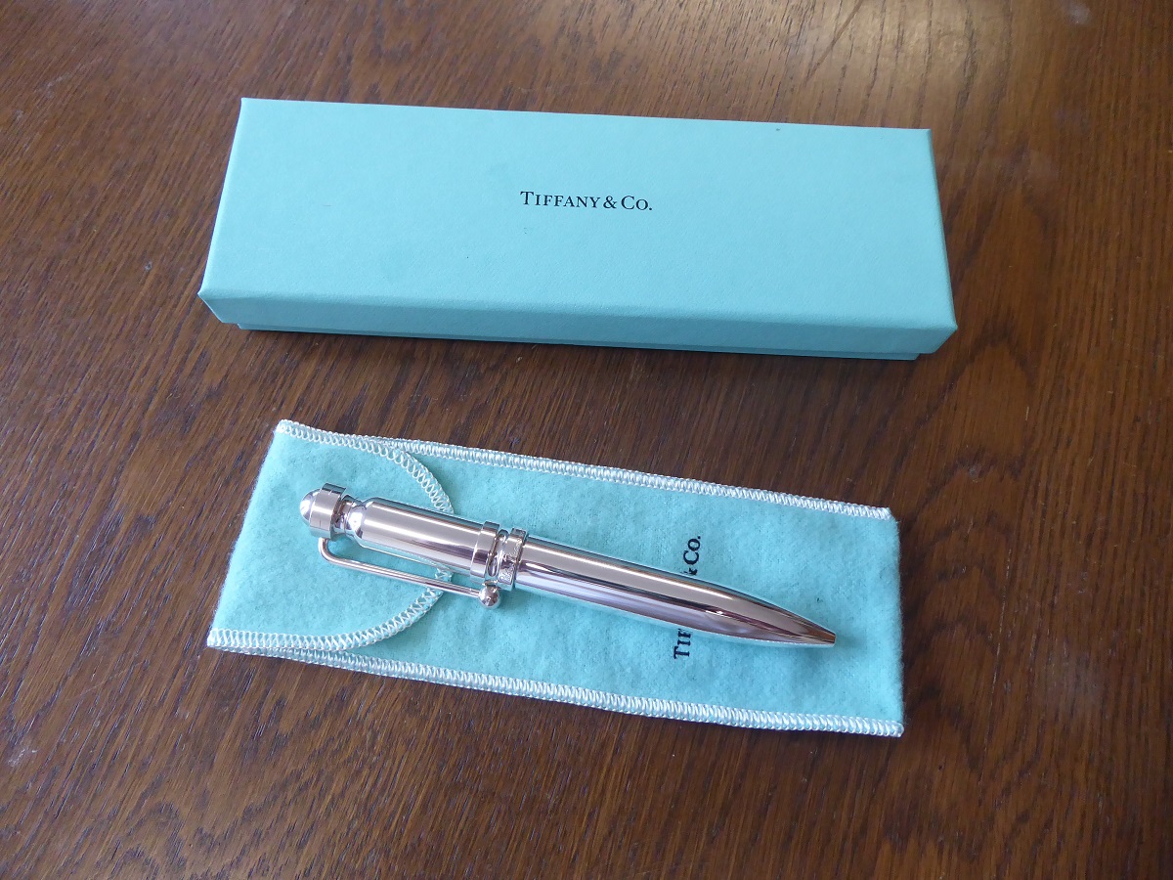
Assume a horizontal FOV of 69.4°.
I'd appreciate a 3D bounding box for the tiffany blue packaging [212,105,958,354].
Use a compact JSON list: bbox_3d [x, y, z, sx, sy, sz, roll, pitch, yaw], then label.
[{"bbox_3d":[-0.001,-0.055,0.226,0.184,0.022,0.060,2,69,-1],"label":"tiffany blue packaging"}]

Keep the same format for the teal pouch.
[{"bbox_3d":[-0.004,0.032,0.203,0.158,0.004,0.055,7,69,1],"label":"teal pouch"}]

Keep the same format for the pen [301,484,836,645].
[{"bbox_3d":[-0.006,0.032,0.193,0.126,0.015,0.020,13,70,3],"label":"pen"}]

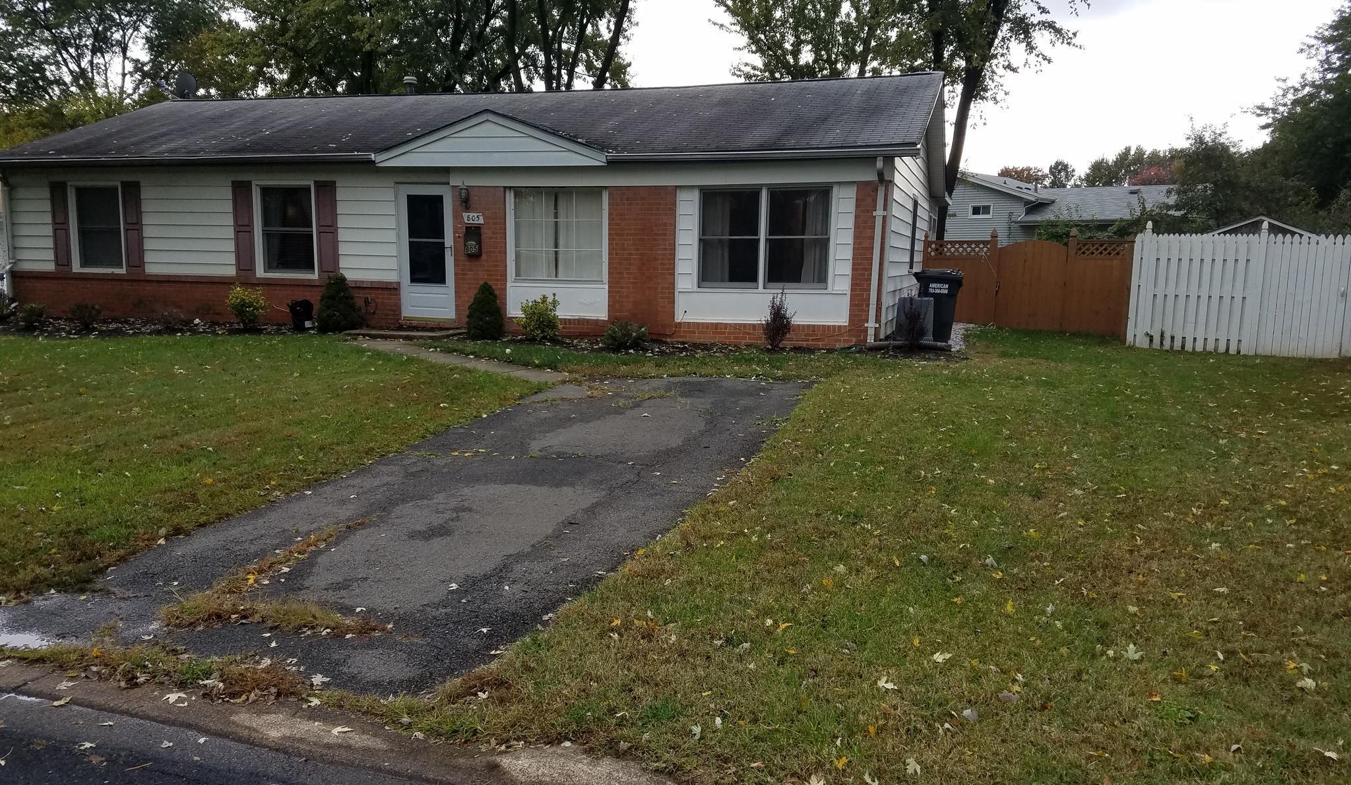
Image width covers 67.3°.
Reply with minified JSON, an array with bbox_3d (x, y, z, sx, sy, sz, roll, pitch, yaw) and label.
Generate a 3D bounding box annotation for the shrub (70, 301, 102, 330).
[{"bbox_3d":[-9.382,-1.218,16.150,0.460,0.460,0.440,3,8,17],"label":"shrub"}]

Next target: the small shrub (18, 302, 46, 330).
[{"bbox_3d":[-10.533,-1.252,16.600,0.420,0.440,0.420,3,8,17],"label":"small shrub"}]

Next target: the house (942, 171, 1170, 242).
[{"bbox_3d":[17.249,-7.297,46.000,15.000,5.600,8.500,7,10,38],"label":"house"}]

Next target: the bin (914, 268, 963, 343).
[{"bbox_3d":[3.724,-1.224,14.350,0.710,1.050,0.620,3,8,17],"label":"bin"}]

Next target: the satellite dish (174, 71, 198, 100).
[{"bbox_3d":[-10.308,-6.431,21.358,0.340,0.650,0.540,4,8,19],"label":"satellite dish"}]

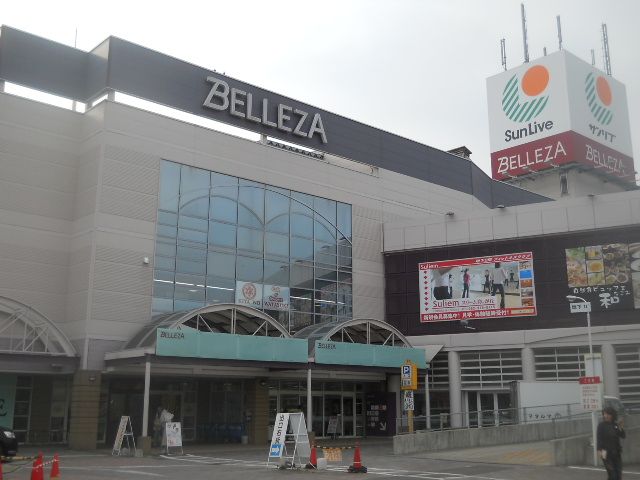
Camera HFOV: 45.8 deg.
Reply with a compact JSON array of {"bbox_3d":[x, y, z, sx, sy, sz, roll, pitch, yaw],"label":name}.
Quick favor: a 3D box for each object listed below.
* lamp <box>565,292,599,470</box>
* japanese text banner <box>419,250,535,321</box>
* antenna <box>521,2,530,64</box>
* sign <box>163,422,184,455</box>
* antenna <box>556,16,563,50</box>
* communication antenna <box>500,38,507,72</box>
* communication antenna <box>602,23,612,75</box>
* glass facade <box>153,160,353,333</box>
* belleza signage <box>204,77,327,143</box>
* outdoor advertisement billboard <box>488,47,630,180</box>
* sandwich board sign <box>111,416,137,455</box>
[{"bbox_3d":[7.138,3.829,20.841,0.680,4.595,0.200,-5,-14,22],"label":"lamp"},{"bbox_3d":[7.468,2.336,36.500,5.877,2.956,0.100,-8,-15,33],"label":"japanese text banner"},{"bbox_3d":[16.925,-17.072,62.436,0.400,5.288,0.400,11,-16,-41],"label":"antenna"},{"bbox_3d":[-4.991,6.685,25.570,0.600,1.020,0.580,9,-15,-36],"label":"sign"},{"bbox_3d":[21.982,-19.026,69.623,0.270,3.520,0.280,11,-17,-41],"label":"antenna"},{"bbox_3d":[18.055,-18.044,73.844,0.300,3.370,0.330,11,-17,-41],"label":"communication antenna"},{"bbox_3d":[24.438,-16.225,64.490,0.400,4.787,0.400,11,-16,-41],"label":"communication antenna"},{"bbox_3d":[-2.508,0.716,34.473,11.153,6.754,0.250,11,-16,-41],"label":"glass facade"},{"bbox_3d":[-2.358,-6.016,35.490,7.276,1.369,0.250,11,-16,-41],"label":"belleza signage"},{"bbox_3d":[23.585,-10.561,74.163,11.604,10.503,8.434,11,-17,-41],"label":"outdoor advertisement billboard"},{"bbox_3d":[-6.678,6.741,26.096,0.560,1.280,0.500,11,-17,-40],"label":"sandwich board sign"}]

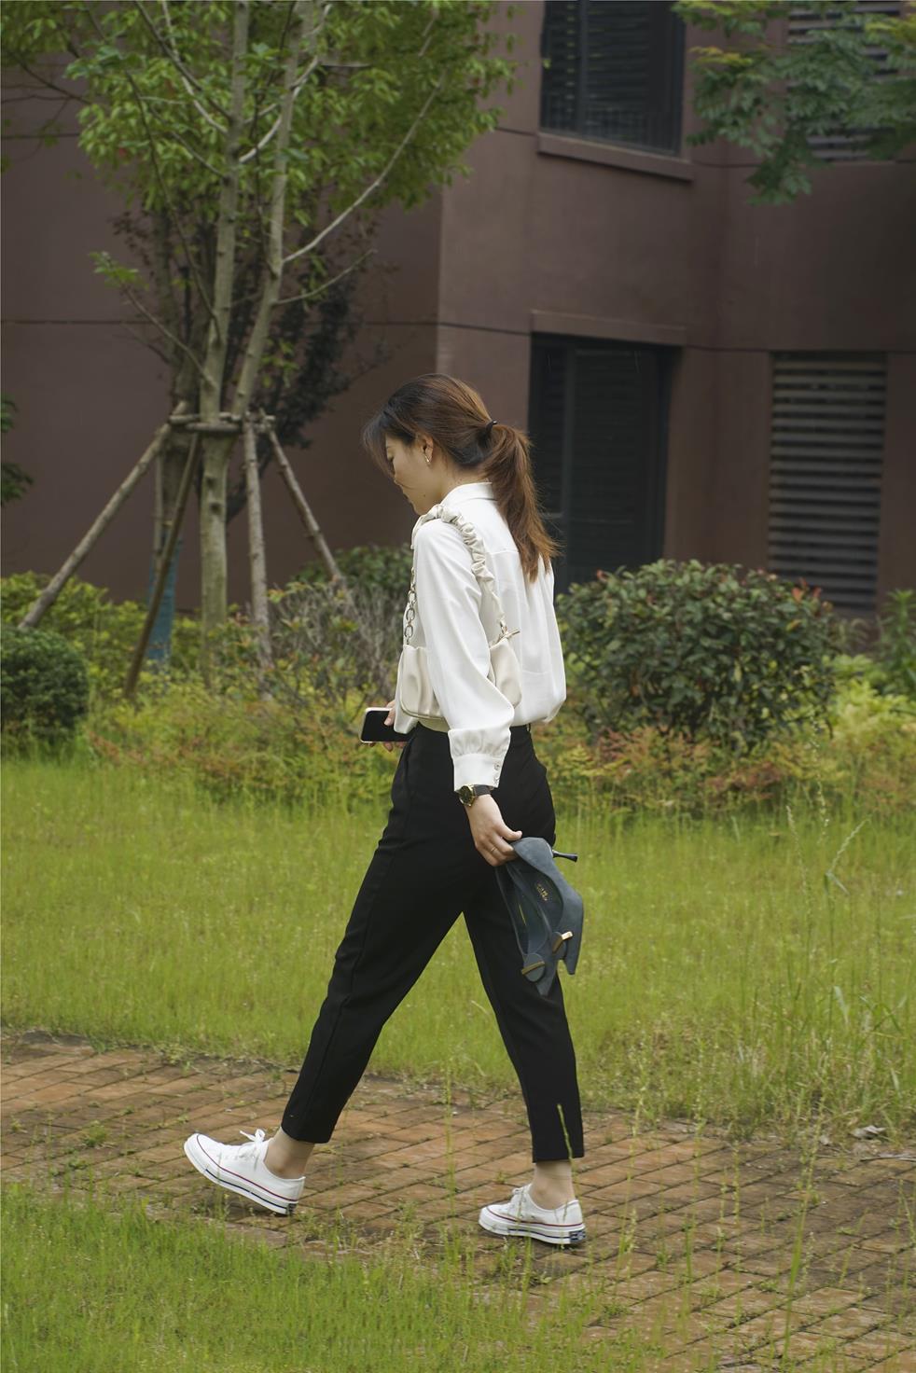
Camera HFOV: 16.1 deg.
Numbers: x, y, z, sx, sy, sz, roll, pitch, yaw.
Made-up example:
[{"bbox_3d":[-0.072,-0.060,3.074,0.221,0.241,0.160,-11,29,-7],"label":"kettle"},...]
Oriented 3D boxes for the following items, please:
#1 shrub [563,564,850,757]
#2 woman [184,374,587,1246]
[{"bbox_3d":[1.136,-0.112,15.100,1.350,0.960,1.280,2,4,0],"label":"shrub"},{"bbox_3d":[-0.128,0.208,6.048,0.790,1.582,0.490,4,4,27],"label":"woman"}]

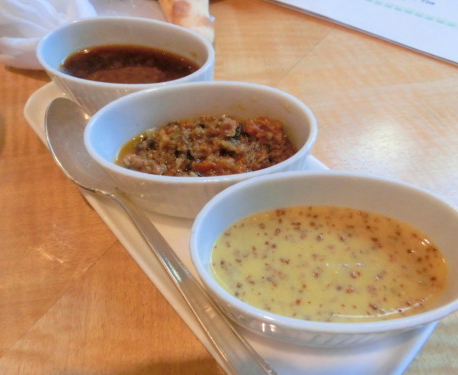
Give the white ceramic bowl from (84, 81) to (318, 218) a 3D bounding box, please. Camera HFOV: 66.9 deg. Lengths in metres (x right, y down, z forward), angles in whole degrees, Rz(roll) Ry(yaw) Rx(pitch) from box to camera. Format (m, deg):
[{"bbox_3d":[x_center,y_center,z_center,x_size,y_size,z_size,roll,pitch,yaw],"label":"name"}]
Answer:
[{"bbox_3d":[-0.013,-0.019,0.188,0.115,0.038,0.069,0,55,2],"label":"white ceramic bowl"}]

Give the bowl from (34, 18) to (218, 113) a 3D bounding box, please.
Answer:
[{"bbox_3d":[-0.065,-0.074,0.228,0.115,0.038,0.069,12,56,10],"label":"bowl"}]

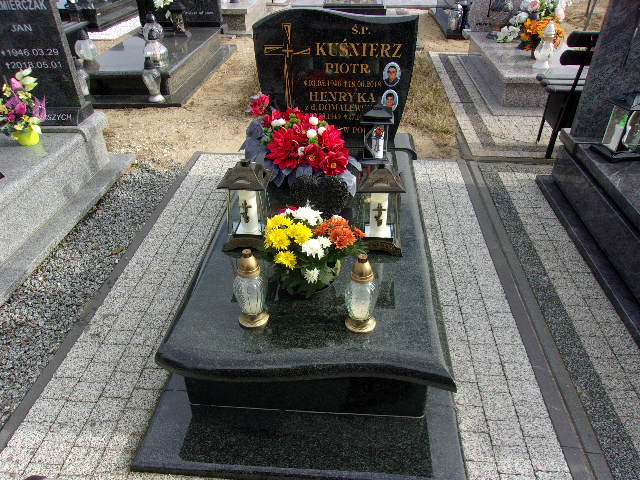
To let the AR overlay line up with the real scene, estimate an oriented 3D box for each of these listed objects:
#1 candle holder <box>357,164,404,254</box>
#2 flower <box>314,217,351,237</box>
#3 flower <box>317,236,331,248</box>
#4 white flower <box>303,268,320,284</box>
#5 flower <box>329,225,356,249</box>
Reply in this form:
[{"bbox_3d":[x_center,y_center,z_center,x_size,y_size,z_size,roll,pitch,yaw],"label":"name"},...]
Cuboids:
[{"bbox_3d":[0.221,-0.130,1.835,0.175,0.347,0.175,2,34,4],"label":"candle holder"},{"bbox_3d":[0.041,-0.044,1.646,0.118,0.050,0.060,2,34,4],"label":"flower"},{"bbox_3d":[0.011,0.008,1.568,0.048,0.032,0.046,2,34,4],"label":"flower"},{"bbox_3d":[-0.027,0.118,1.611,0.057,0.042,0.040,2,34,4],"label":"white flower"},{"bbox_3d":[0.074,-0.011,1.634,0.093,0.055,0.080,2,34,4],"label":"flower"}]

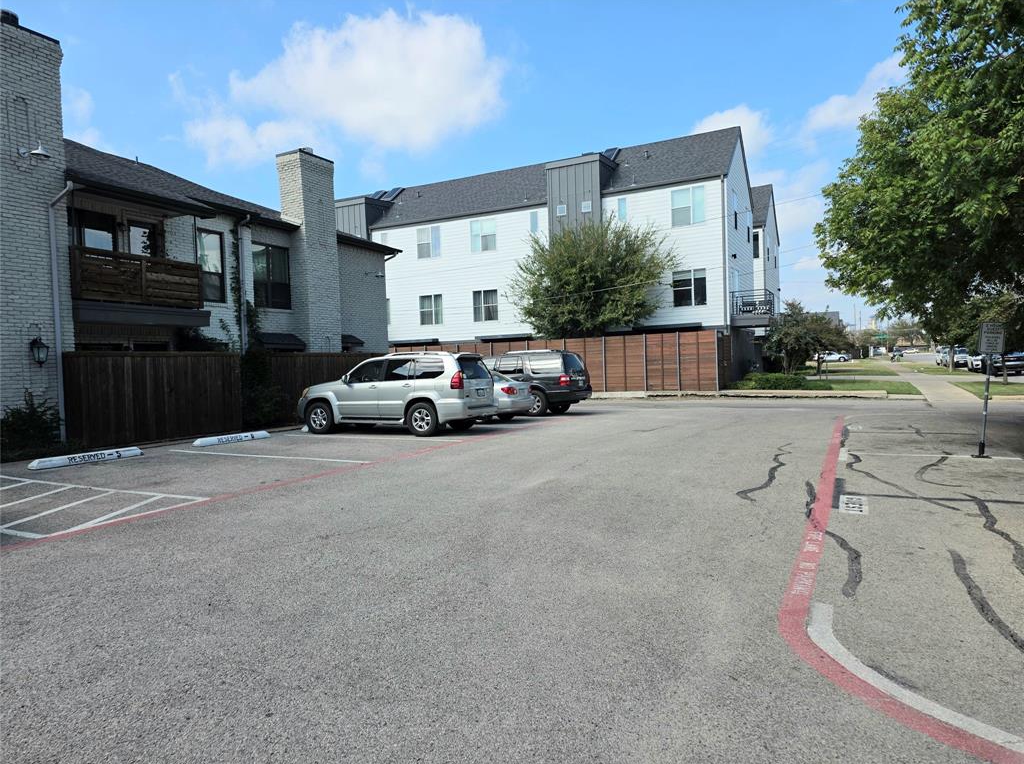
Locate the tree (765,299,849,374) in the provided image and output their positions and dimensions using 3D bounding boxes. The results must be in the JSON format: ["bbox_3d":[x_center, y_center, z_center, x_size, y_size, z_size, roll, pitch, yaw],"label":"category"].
[{"bbox_3d":[17.372,-2.616,40.000,4.800,4.300,4.300,-1,2,27],"label":"tree"}]

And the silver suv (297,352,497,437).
[{"bbox_3d":[-2.833,0.264,16.462,4.780,1.890,1.880,-1,2,22],"label":"silver suv"}]

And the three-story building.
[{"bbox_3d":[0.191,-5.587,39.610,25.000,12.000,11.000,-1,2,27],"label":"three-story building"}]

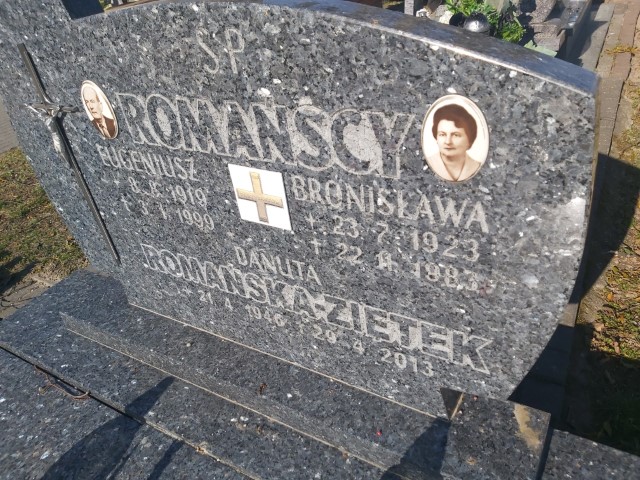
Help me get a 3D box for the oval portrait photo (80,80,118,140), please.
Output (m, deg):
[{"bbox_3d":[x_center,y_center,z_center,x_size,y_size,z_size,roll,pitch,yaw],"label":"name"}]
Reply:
[{"bbox_3d":[-0.540,-0.316,1.178,0.109,0.150,0.010,12,38,27],"label":"oval portrait photo"}]

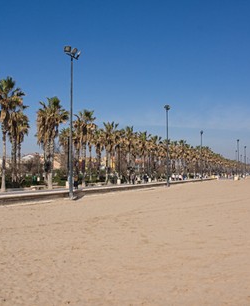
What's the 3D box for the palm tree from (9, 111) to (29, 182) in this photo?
[{"bbox_3d":[-15.837,-0.819,51.825,3.000,11.240,3.000,-1,-4,24],"label":"palm tree"}]

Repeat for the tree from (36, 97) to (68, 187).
[{"bbox_3d":[-8.503,-1.246,40.113,3.500,10.780,3.500,0,-3,0],"label":"tree"}]

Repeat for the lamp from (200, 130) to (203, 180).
[{"bbox_3d":[20.531,0.615,92.388,0.900,13.360,2.000,-2,-4,25],"label":"lamp"}]

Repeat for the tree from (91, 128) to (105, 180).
[{"bbox_3d":[-5.090,0.486,66.303,2.800,10.460,2.800,0,-3,0],"label":"tree"}]

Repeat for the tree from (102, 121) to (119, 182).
[{"bbox_3d":[-2.266,0.036,50.672,2.800,9.398,2.800,0,-3,0],"label":"tree"}]

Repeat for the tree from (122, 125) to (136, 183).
[{"bbox_3d":[0.614,0.310,62.298,2.800,10.260,2.800,0,-3,0],"label":"tree"}]

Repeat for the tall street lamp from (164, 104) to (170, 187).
[{"bbox_3d":[7.706,-1.393,62.937,0.800,15.073,2.000,-1,-4,24],"label":"tall street lamp"}]

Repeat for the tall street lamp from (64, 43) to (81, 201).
[{"bbox_3d":[-4.773,-2.940,31.612,0.900,14.210,2.200,-2,-4,25],"label":"tall street lamp"}]

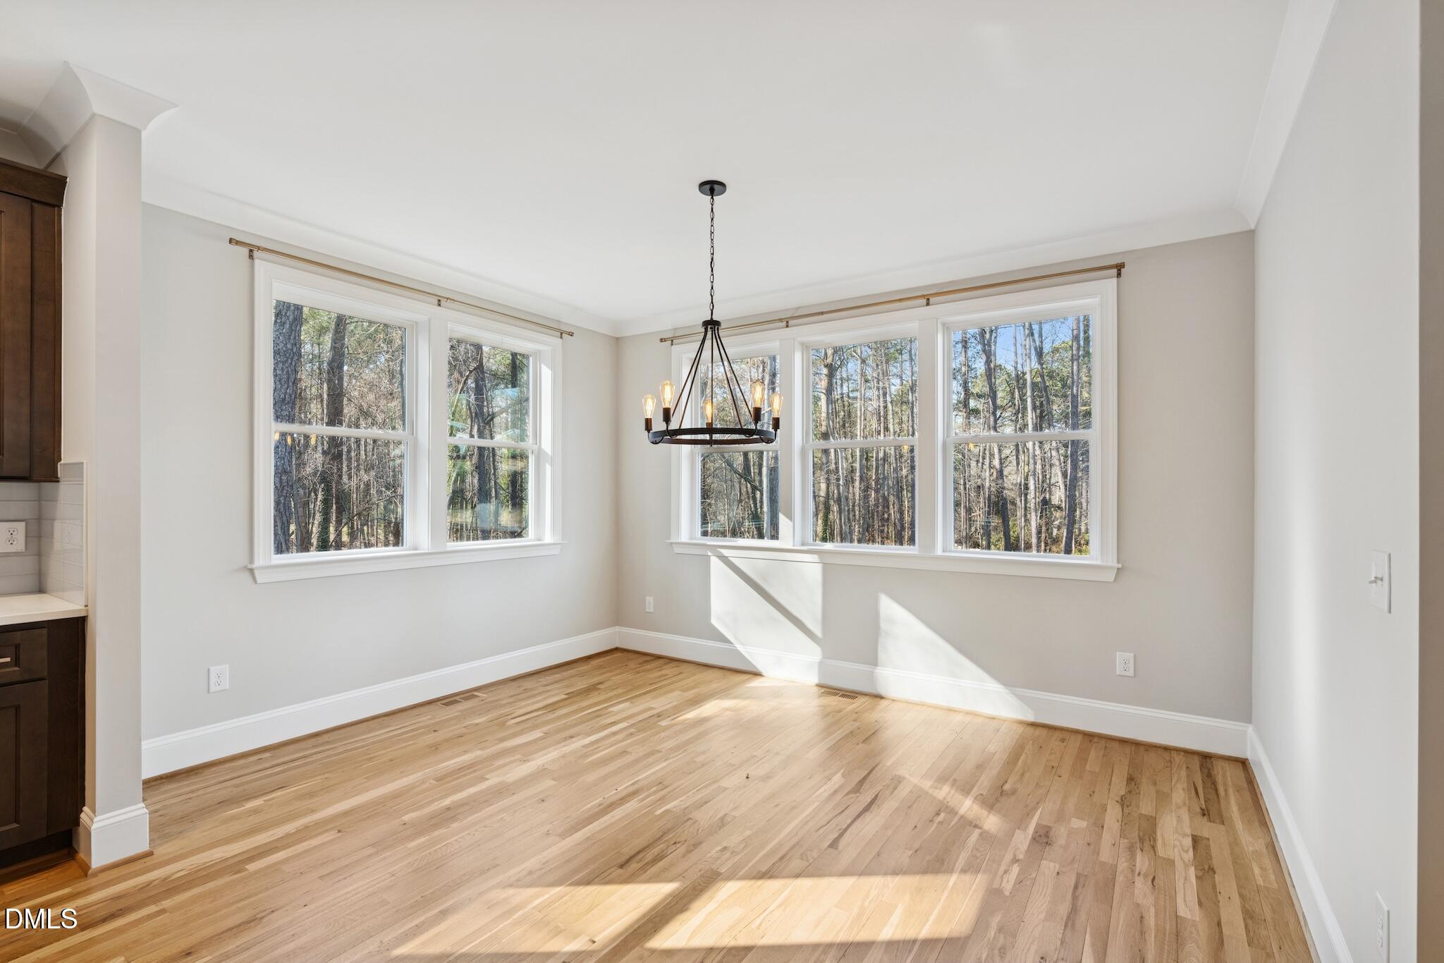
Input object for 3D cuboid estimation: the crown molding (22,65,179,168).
[{"bbox_3d":[-2.368,-1.309,2.423,0.736,0.105,0.288,0,-1,34],"label":"crown molding"}]

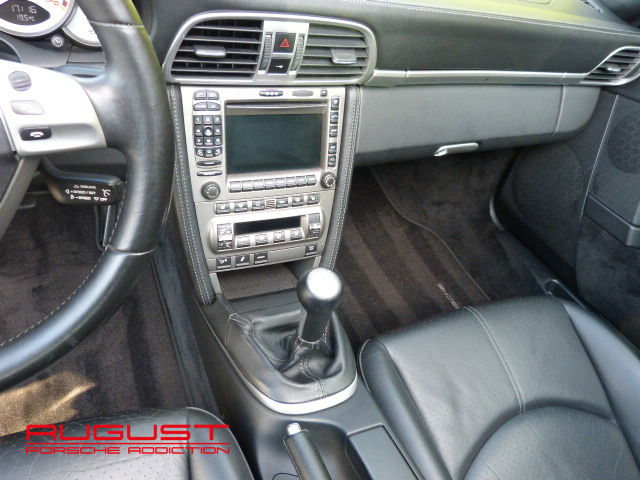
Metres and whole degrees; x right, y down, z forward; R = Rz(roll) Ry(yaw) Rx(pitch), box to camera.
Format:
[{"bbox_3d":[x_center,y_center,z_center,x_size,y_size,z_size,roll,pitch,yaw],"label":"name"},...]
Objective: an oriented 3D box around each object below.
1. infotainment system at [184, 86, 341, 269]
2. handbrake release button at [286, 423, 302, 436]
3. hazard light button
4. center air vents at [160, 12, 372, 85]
[{"bbox_3d":[-0.074,-0.083,0.638,0.213,0.246,0.050,-7,25,-22],"label":"infotainment system"},{"bbox_3d":[-0.028,0.205,0.500,0.014,0.014,0.012,-7,35,-22],"label":"handbrake release button"},{"bbox_3d":[-0.041,-0.222,0.520,0.024,0.024,0.010,-8,39,-23],"label":"hazard light button"},{"bbox_3d":[-0.047,-0.215,0.532,0.260,0.077,0.040,-8,39,-23],"label":"center air vents"}]

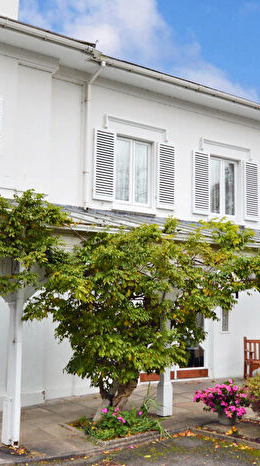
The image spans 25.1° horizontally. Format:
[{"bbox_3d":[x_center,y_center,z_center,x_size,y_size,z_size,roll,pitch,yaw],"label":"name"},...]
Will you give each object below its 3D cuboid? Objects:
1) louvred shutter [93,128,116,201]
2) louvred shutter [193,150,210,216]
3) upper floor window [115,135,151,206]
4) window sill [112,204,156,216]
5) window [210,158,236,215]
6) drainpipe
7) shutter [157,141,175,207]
[{"bbox_3d":[-0.543,-1.404,12.210,0.526,1.503,0.060,6,-8,-36],"label":"louvred shutter"},{"bbox_3d":[1.731,-1.181,13.871,0.558,1.526,0.054,6,-9,-35],"label":"louvred shutter"},{"bbox_3d":[0.032,-1.319,12.876,1.043,1.516,0.120,6,-8,-36],"label":"upper floor window"},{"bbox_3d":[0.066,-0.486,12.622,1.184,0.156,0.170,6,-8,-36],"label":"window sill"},{"bbox_3d":[2.276,-1.109,14.514,1.061,1.466,0.120,6,-8,-36],"label":"window"},{"bbox_3d":[-0.733,-1.990,11.878,0.097,2.910,0.540,6,-9,-35],"label":"drainpipe"},{"bbox_3d":[0.830,-1.273,13.229,0.512,1.528,0.054,6,-9,-35],"label":"shutter"}]

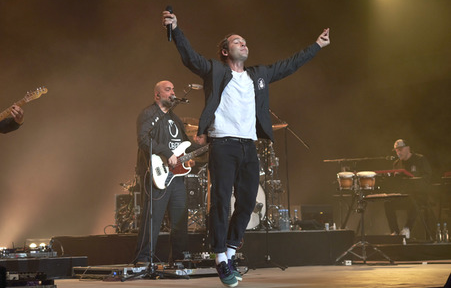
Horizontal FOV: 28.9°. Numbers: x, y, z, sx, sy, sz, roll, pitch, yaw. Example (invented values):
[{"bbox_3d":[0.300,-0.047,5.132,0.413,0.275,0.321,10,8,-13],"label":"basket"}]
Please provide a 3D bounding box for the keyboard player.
[{"bbox_3d":[2.409,0.602,11.600,0.580,1.310,0.750,-5,-7,38],"label":"keyboard player"}]

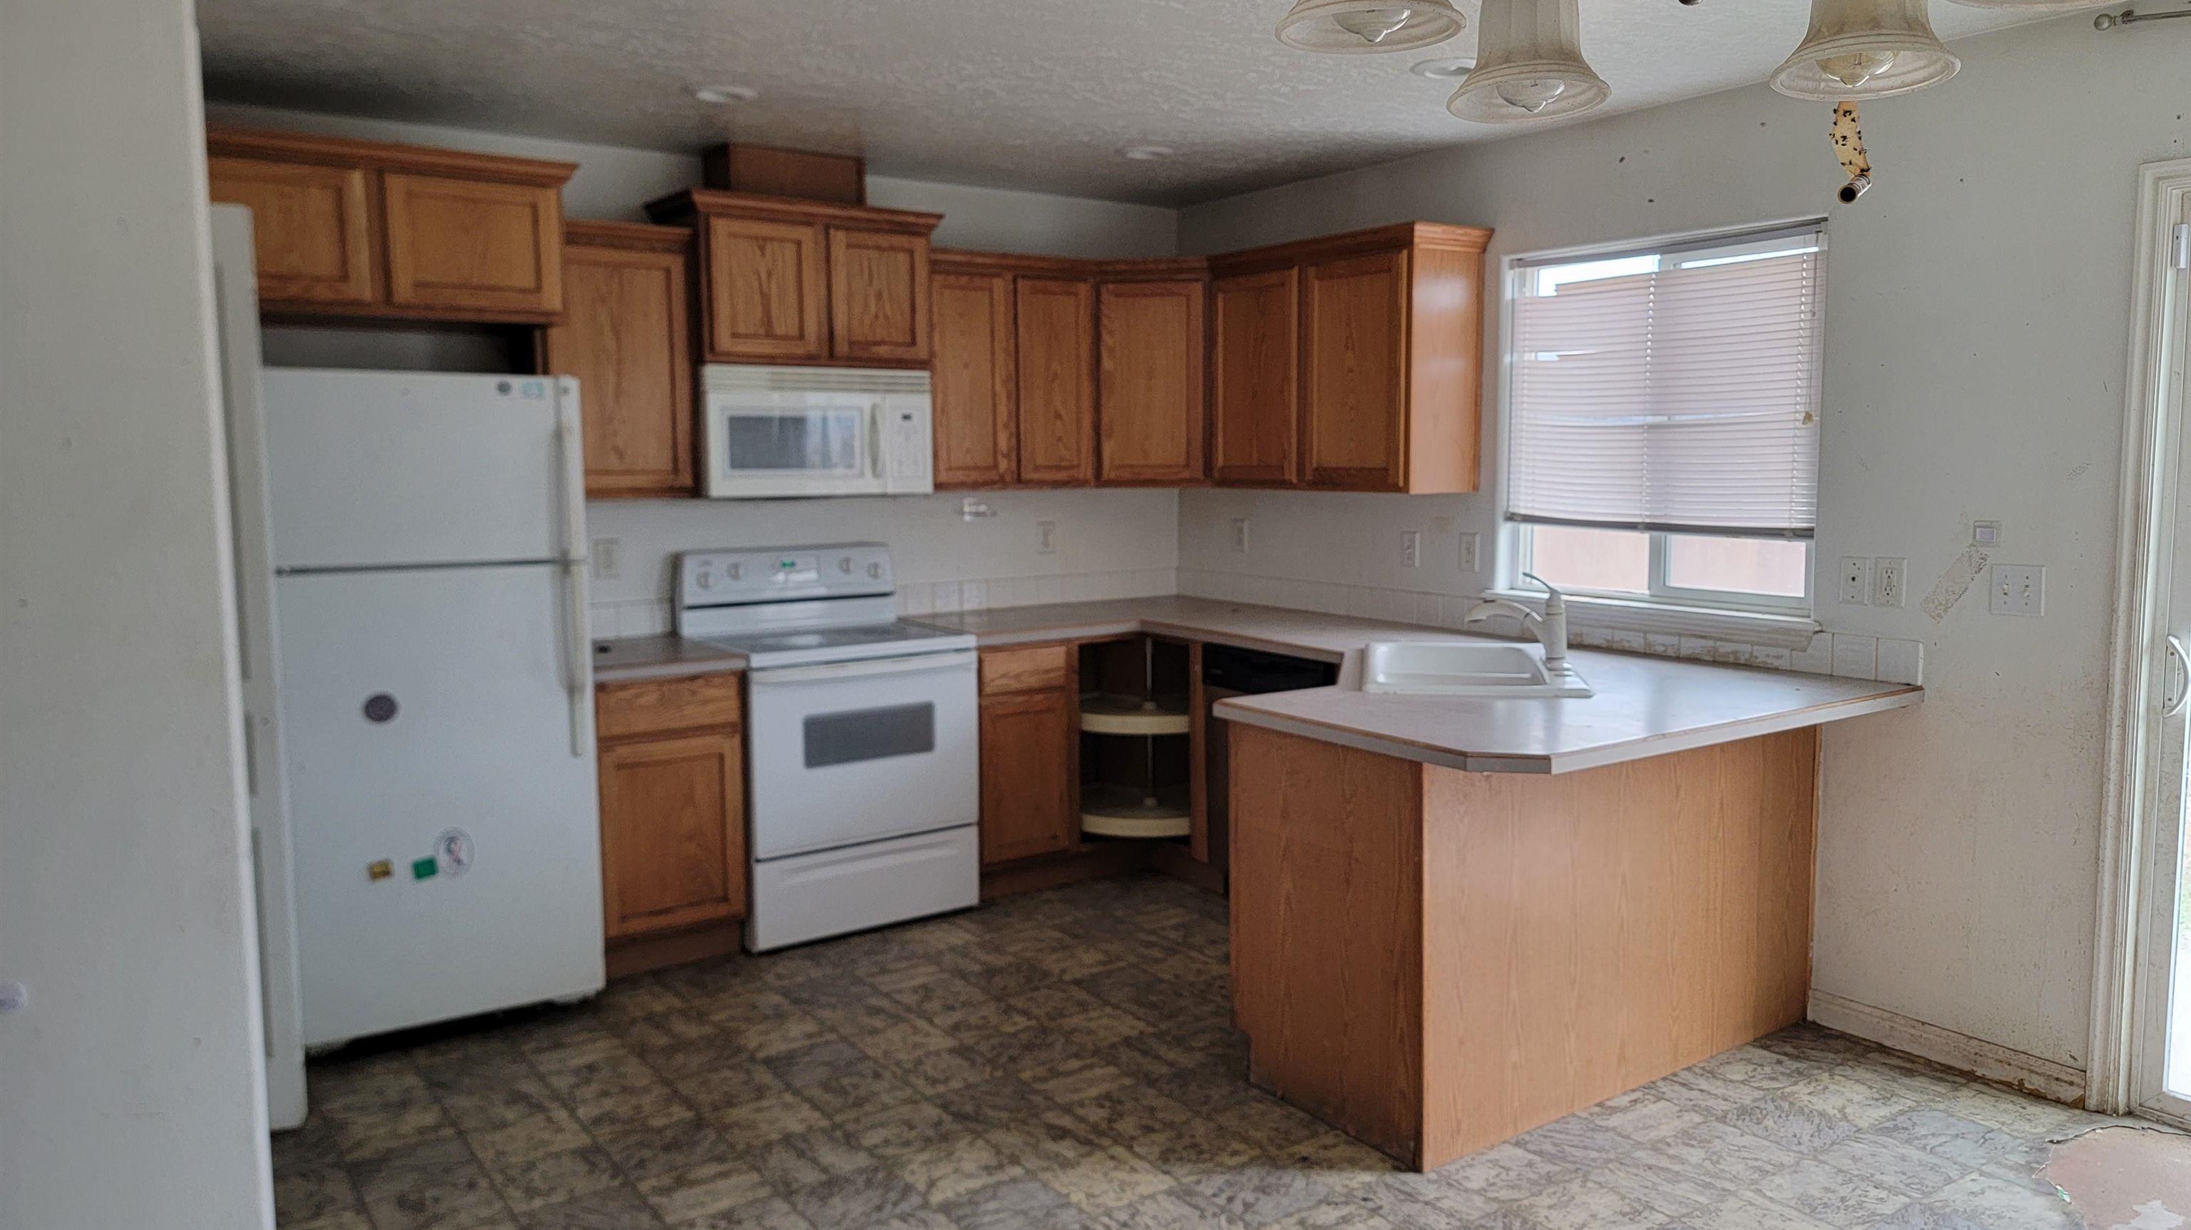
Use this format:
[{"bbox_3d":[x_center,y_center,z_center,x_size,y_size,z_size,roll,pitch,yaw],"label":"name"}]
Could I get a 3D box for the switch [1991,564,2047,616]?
[{"bbox_3d":[2.120,-0.055,3.501,0.016,0.113,0.116,-5,7,-35],"label":"switch"}]

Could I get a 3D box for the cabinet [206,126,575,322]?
[{"bbox_3d":[-1.945,-0.986,4.046,0.960,0.417,0.615,-5,7,-35],"label":"cabinet"}]

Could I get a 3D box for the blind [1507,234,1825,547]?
[{"bbox_3d":[1.567,-0.632,4.277,0.040,0.790,1.012,-5,7,-35],"label":"blind"}]

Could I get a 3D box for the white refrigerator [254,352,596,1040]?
[{"bbox_3d":[-1.839,0.221,4.119,0.743,1.695,0.760,-5,7,-35],"label":"white refrigerator"}]

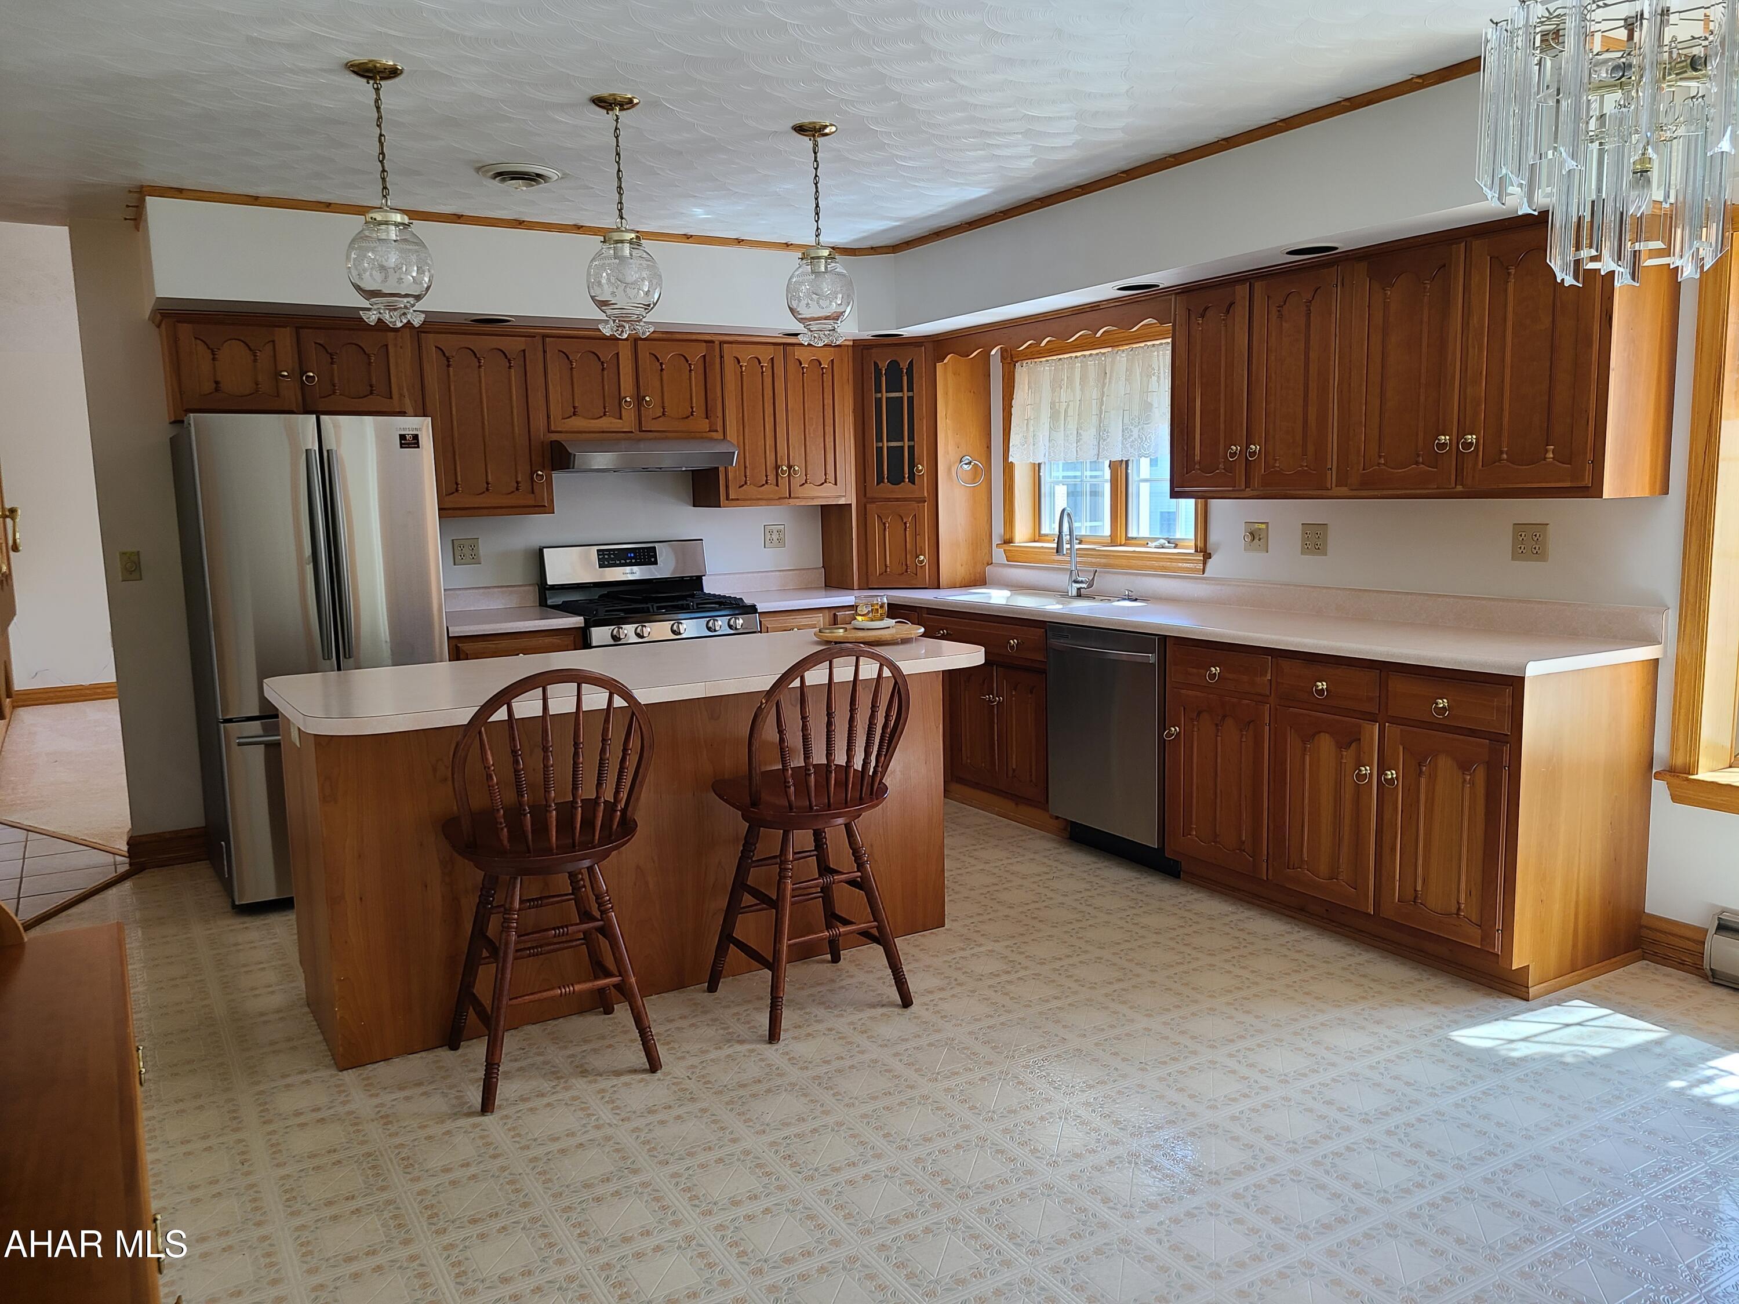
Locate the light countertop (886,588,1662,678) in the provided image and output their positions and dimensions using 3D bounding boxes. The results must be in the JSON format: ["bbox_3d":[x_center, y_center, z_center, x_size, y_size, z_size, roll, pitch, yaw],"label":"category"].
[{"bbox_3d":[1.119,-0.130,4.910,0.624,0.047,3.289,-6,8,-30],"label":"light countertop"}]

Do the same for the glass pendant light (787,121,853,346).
[{"bbox_3d":[-0.148,-1.212,3.801,0.202,0.628,0.202,-1,7,0],"label":"glass pendant light"}]

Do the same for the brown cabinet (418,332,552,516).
[{"bbox_3d":[-1.596,-0.928,5.338,0.485,0.737,0.335,-6,8,-30],"label":"brown cabinet"}]

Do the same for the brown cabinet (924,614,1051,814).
[{"bbox_3d":[0.736,0.220,5.579,0.610,0.812,0.930,-6,8,-30],"label":"brown cabinet"}]

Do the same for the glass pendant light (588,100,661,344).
[{"bbox_3d":[-0.674,-1.175,3.541,0.203,0.620,0.203,-6,8,-30],"label":"glass pendant light"}]

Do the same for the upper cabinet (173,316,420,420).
[{"bbox_3d":[-2.186,-1.051,4.976,0.884,0.373,0.335,-6,8,-30],"label":"upper cabinet"}]

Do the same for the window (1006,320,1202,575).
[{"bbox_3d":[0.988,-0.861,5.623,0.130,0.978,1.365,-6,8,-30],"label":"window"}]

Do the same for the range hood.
[{"bbox_3d":[-1.008,-0.852,5.613,0.760,0.142,0.541,-6,8,-30],"label":"range hood"}]

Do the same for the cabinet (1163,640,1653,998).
[{"bbox_3d":[1.623,0.414,4.130,0.627,0.882,1.315,-6,8,-30],"label":"cabinet"}]

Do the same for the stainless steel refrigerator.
[{"bbox_3d":[-2.049,-0.007,4.863,0.775,1.692,0.820,-6,8,-33],"label":"stainless steel refrigerator"}]

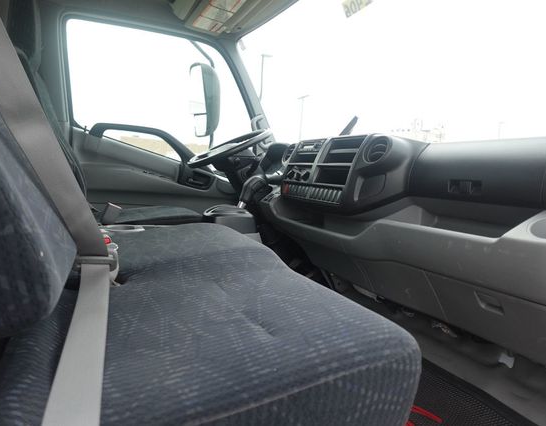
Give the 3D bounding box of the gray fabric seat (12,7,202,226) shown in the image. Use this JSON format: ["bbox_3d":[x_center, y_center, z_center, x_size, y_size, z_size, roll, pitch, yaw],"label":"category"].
[{"bbox_3d":[-0.587,-0.263,1.334,0.650,0.960,0.510,-4,9,-29],"label":"gray fabric seat"}]

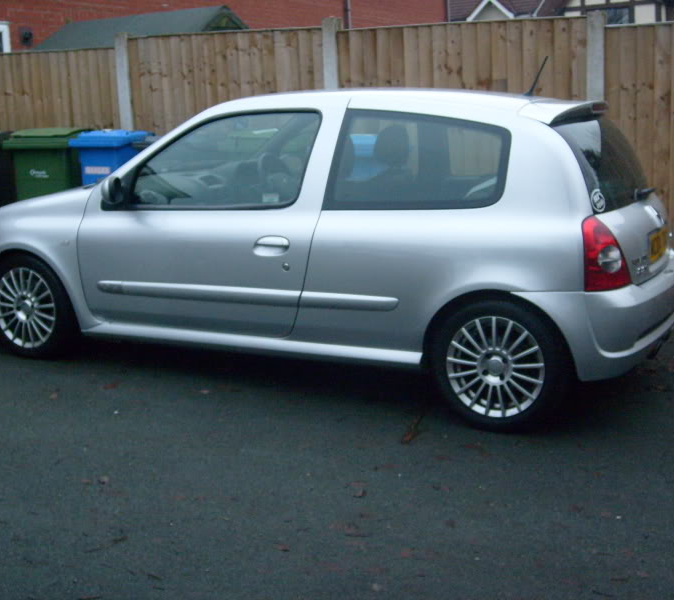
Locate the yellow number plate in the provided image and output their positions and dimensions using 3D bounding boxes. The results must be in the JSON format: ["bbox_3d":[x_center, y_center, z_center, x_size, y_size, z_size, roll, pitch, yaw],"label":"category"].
[{"bbox_3d":[1.423,-0.249,4.387,0.020,0.113,0.520,2,10,26],"label":"yellow number plate"}]

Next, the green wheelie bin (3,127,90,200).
[{"bbox_3d":[-2.455,-0.930,8.600,0.555,1.070,0.680,-1,10,1],"label":"green wheelie bin"}]

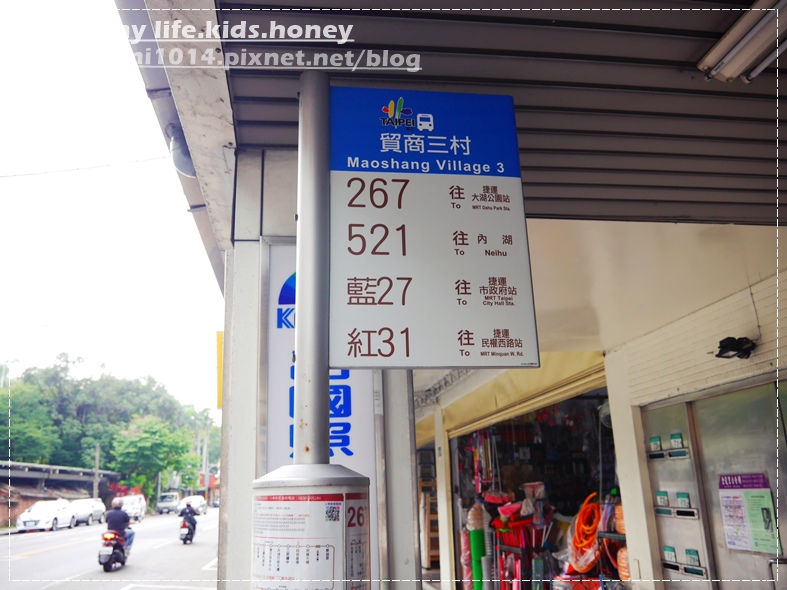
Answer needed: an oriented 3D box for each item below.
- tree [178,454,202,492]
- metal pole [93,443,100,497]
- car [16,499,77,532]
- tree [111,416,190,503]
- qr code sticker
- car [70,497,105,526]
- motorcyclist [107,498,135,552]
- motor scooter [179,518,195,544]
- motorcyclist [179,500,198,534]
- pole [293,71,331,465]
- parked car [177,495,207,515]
[{"bbox_3d":[-23.157,21.236,72.606,3.010,6.370,3.010,0,-17,-8],"label":"tree"},{"bbox_3d":[-22.183,13.972,47.540,0.300,5.560,0.300,0,-17,-8],"label":"metal pole"},{"bbox_3d":[-19.274,12.306,35.520,1.770,1.540,4.500,0,-17,-8],"label":"car"},{"bbox_3d":[-23.088,16.121,60.476,7.450,9.060,6.990,0,-17,-8],"label":"tree"},{"bbox_3d":[-0.144,0.522,1.514,0.036,0.035,0.002,7,-19,-26],"label":"qr code sticker"},{"bbox_3d":[-20.130,14.180,41.632,1.770,1.580,4.400,0,-17,-8],"label":"car"},{"bbox_3d":[-6.507,5.488,15.146,0.540,1.260,0.740,0,-17,-8],"label":"motorcyclist"},{"bbox_3d":[-7.150,8.127,22.345,0.650,1.080,1.750,0,-17,-8],"label":"motor scooter"},{"bbox_3d":[-7.197,7.848,22.488,0.600,1.100,0.720,0,-17,-8],"label":"motorcyclist"},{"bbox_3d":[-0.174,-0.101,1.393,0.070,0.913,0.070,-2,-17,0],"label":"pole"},{"bbox_3d":[-18.564,19.288,58.484,1.770,1.560,4.400,-1,-17,-4],"label":"parked car"}]

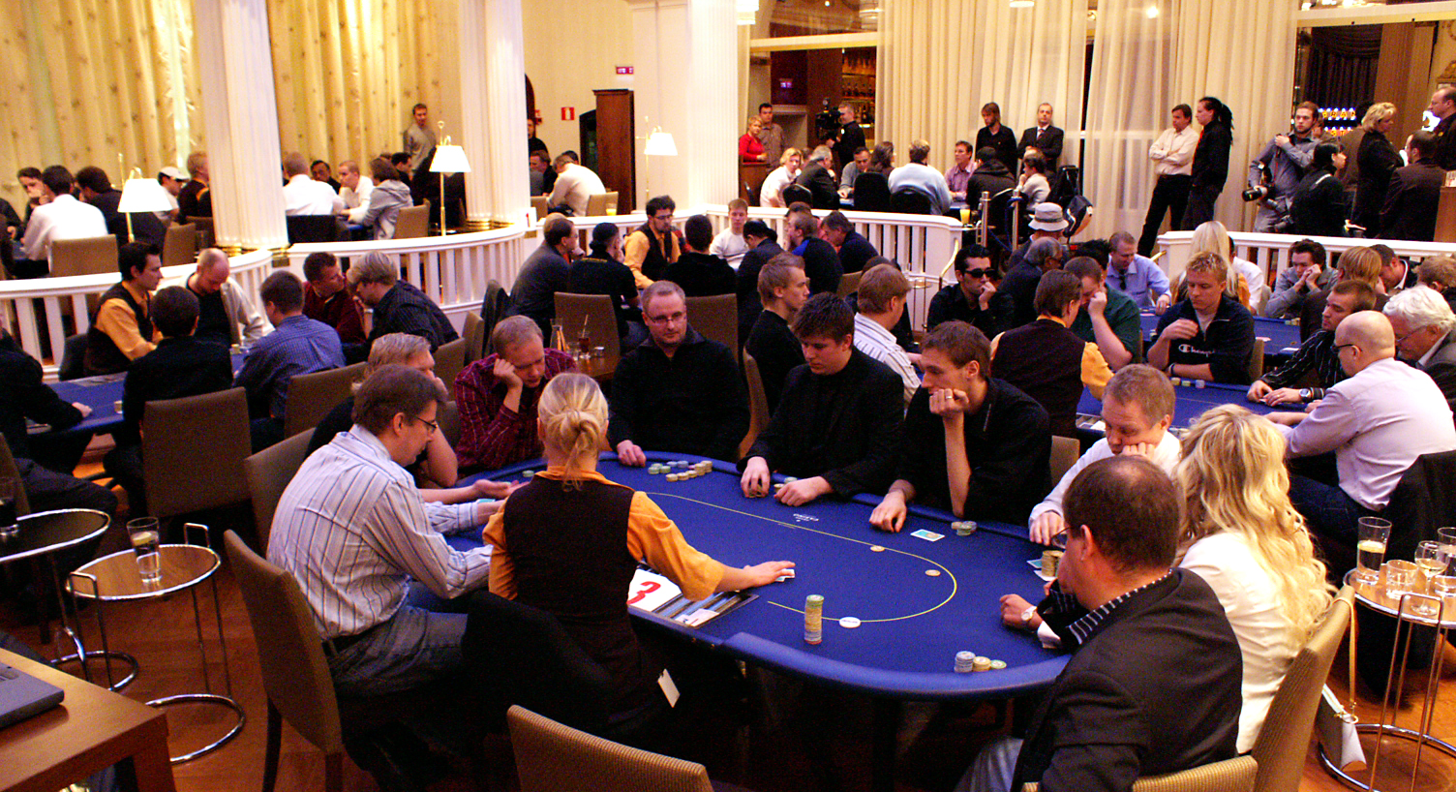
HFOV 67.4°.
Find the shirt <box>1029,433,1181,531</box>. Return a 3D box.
[{"bbox_3d":[1.123,0.372,3.122,0.480,0.620,0.500,-9,15,-31],"label":"shirt"}]

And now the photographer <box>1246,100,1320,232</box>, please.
[{"bbox_3d":[4.686,-1.606,9.186,0.640,1.770,0.480,7,15,29],"label":"photographer"}]

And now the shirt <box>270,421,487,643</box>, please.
[{"bbox_3d":[-0.886,0.352,3.054,0.560,0.580,0.500,-11,17,-36],"label":"shirt"}]

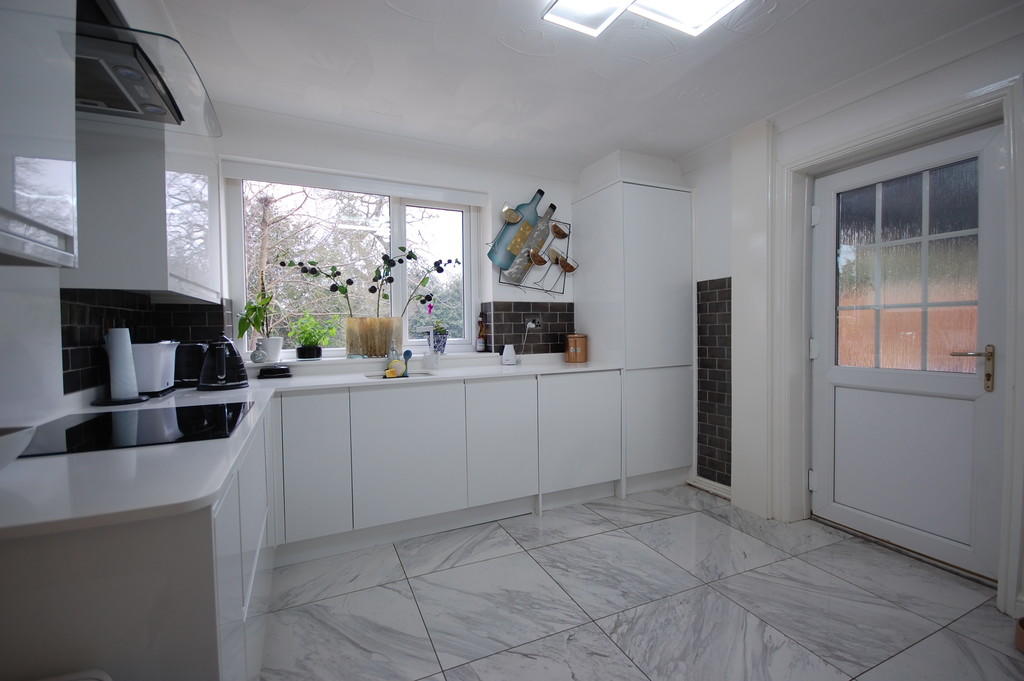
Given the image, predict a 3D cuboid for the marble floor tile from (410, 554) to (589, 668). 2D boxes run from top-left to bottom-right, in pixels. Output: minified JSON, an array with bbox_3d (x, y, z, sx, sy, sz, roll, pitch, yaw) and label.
[{"bbox_3d":[-0.078,1.104,1.816,0.600,0.010,0.585,-1,2,-24],"label":"marble floor tile"}]

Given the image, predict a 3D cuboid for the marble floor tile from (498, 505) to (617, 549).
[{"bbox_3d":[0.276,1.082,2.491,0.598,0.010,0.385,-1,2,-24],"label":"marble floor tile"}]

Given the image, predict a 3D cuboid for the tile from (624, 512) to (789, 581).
[{"bbox_3d":[1.022,1.080,2.278,0.595,0.010,0.590,-1,1,-23],"label":"tile"}]

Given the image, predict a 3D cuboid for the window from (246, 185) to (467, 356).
[{"bbox_3d":[-0.969,-0.453,2.893,1.490,1.085,0.080,-1,1,-26],"label":"window"}]

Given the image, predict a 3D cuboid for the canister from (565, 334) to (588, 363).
[{"bbox_3d":[0.483,0.061,3.205,0.165,0.205,0.165,0,1,0],"label":"canister"}]

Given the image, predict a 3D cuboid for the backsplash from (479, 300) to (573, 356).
[{"bbox_3d":[0.160,-0.094,3.217,0.740,0.390,0.025,-1,2,-25],"label":"backsplash"}]

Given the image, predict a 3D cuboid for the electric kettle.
[{"bbox_3d":[-1.364,0.102,2.005,0.200,0.258,0.220,-2,2,-34],"label":"electric kettle"}]

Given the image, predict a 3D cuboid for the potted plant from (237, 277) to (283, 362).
[{"bbox_3d":[-1.472,-0.118,2.491,0.235,0.490,0.220,-1,2,-25],"label":"potted plant"}]

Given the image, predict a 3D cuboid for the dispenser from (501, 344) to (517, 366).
[{"bbox_3d":[-0.022,0.110,3.049,0.105,0.150,0.090,-1,2,-25],"label":"dispenser"}]

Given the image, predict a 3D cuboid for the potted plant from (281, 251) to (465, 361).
[{"bbox_3d":[-0.873,-0.236,2.787,1.120,0.700,0.240,-1,2,-25],"label":"potted plant"}]

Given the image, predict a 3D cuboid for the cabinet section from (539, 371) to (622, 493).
[{"bbox_3d":[0.335,0.567,2.950,0.613,0.722,0.540,-1,1,-24],"label":"cabinet section"}]

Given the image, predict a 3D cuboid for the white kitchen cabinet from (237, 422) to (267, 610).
[{"bbox_3d":[-1.067,0.533,1.314,0.500,0.420,0.620,-1,2,-25],"label":"white kitchen cabinet"}]

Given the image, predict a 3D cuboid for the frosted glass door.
[{"bbox_3d":[1.984,0.048,2.211,0.060,2.000,0.775,-1,1,-26],"label":"frosted glass door"}]

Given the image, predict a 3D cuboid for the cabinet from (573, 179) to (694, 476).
[{"bbox_3d":[0.904,-0.043,3.275,0.620,2.065,0.600,-1,1,-26],"label":"cabinet"}]

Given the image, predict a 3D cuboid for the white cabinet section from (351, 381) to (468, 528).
[{"bbox_3d":[-0.641,0.581,2.516,0.597,0.722,0.540,-1,1,-24],"label":"white cabinet section"}]

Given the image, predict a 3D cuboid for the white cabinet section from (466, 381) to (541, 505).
[{"bbox_3d":[-0.160,0.574,2.730,0.446,0.722,0.540,-1,1,-24],"label":"white cabinet section"}]

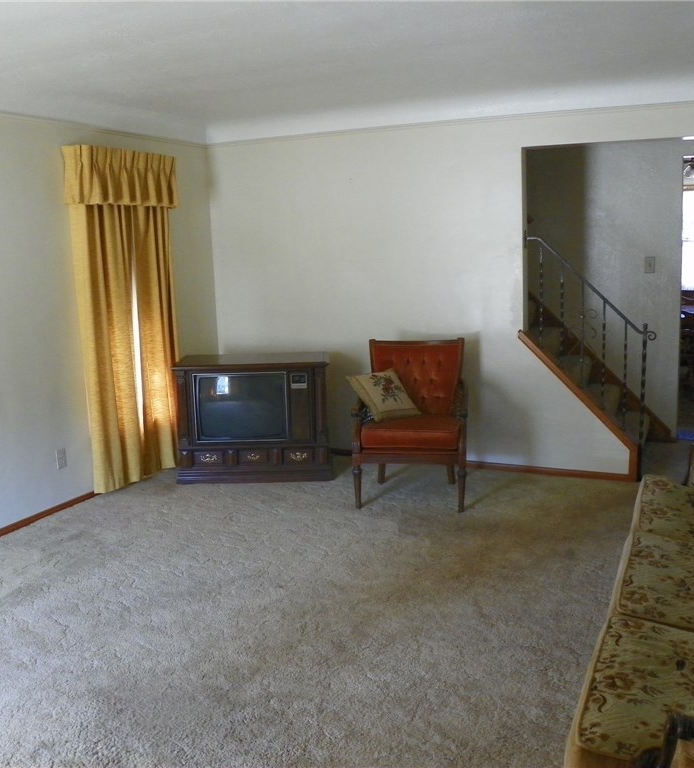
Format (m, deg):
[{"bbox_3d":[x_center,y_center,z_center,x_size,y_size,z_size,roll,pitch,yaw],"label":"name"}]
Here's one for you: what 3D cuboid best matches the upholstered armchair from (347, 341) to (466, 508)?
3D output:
[{"bbox_3d":[0.393,0.224,4.599,0.640,0.905,0.660,0,10,10],"label":"upholstered armchair"}]

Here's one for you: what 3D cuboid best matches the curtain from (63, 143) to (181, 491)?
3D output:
[{"bbox_3d":[-1.377,-0.425,4.935,0.170,2.060,0.860,3,11,24],"label":"curtain"}]

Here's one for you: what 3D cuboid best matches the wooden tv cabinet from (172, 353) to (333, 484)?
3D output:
[{"bbox_3d":[-0.603,0.215,5.177,1.030,0.780,0.500,-2,10,1],"label":"wooden tv cabinet"}]

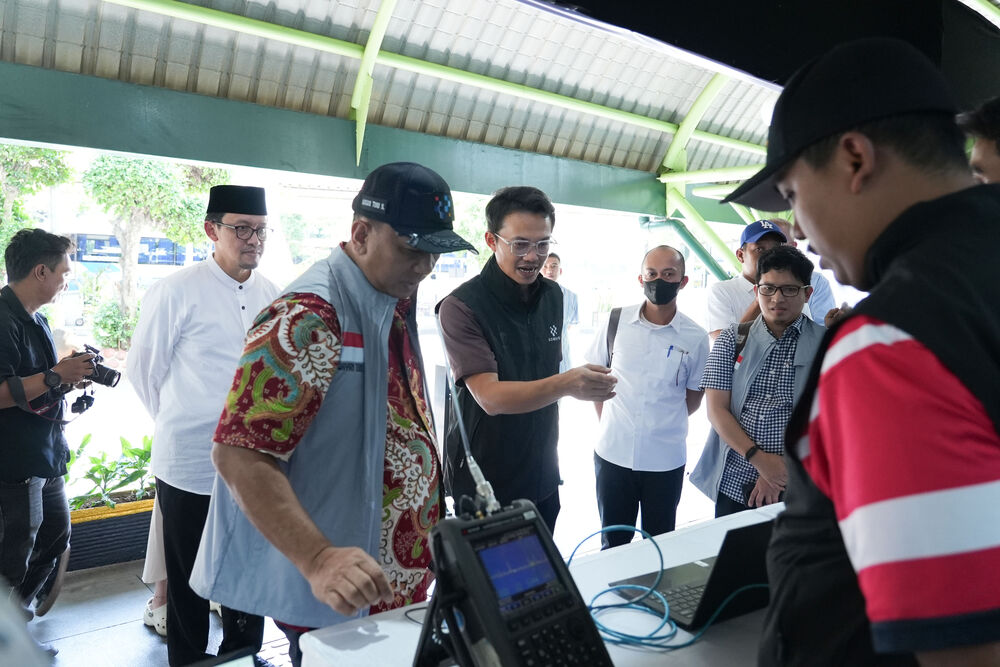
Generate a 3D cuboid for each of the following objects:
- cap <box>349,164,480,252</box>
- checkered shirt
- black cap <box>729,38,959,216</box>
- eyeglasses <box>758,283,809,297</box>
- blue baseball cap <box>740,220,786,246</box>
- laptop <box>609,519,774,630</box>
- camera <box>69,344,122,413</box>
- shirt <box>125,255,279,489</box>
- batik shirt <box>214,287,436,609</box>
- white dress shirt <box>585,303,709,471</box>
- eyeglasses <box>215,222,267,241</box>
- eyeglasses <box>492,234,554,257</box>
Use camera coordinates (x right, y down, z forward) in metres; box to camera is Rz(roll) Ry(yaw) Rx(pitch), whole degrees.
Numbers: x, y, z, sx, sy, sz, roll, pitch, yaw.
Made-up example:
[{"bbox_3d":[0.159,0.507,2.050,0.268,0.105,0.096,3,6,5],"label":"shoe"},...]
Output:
[{"bbox_3d":[-0.166,-0.242,1.440,0.258,0.145,0.172,27,15,27],"label":"cap"},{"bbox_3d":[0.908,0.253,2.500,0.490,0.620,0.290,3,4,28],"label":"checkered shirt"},{"bbox_3d":[0.370,-0.245,0.861,0.258,0.137,0.170,-12,-5,37],"label":"black cap"},{"bbox_3d":[0.929,-0.145,2.450,0.142,0.042,0.145,3,10,36],"label":"eyeglasses"},{"bbox_3d":[1.054,-0.394,3.000,0.170,0.135,0.255,1,11,0],"label":"blue baseball cap"},{"bbox_3d":[0.467,0.453,1.574,0.345,0.225,0.316,-1,4,-32],"label":"laptop"},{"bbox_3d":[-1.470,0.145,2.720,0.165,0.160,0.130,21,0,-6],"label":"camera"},{"bbox_3d":[-0.940,0.139,2.420,0.320,0.740,0.510,4,5,43],"label":"shirt"},{"bbox_3d":[-0.327,0.205,1.490,0.380,0.710,0.520,12,9,36],"label":"batik shirt"},{"bbox_3d":[0.559,0.196,2.880,0.460,0.650,0.270,2,3,19],"label":"white dress shirt"},{"bbox_3d":[-0.863,-0.346,2.465,0.145,0.045,0.142,18,11,30],"label":"eyeglasses"},{"bbox_3d":[0.065,-0.247,2.070,0.142,0.045,0.145,-1,19,-28],"label":"eyeglasses"}]

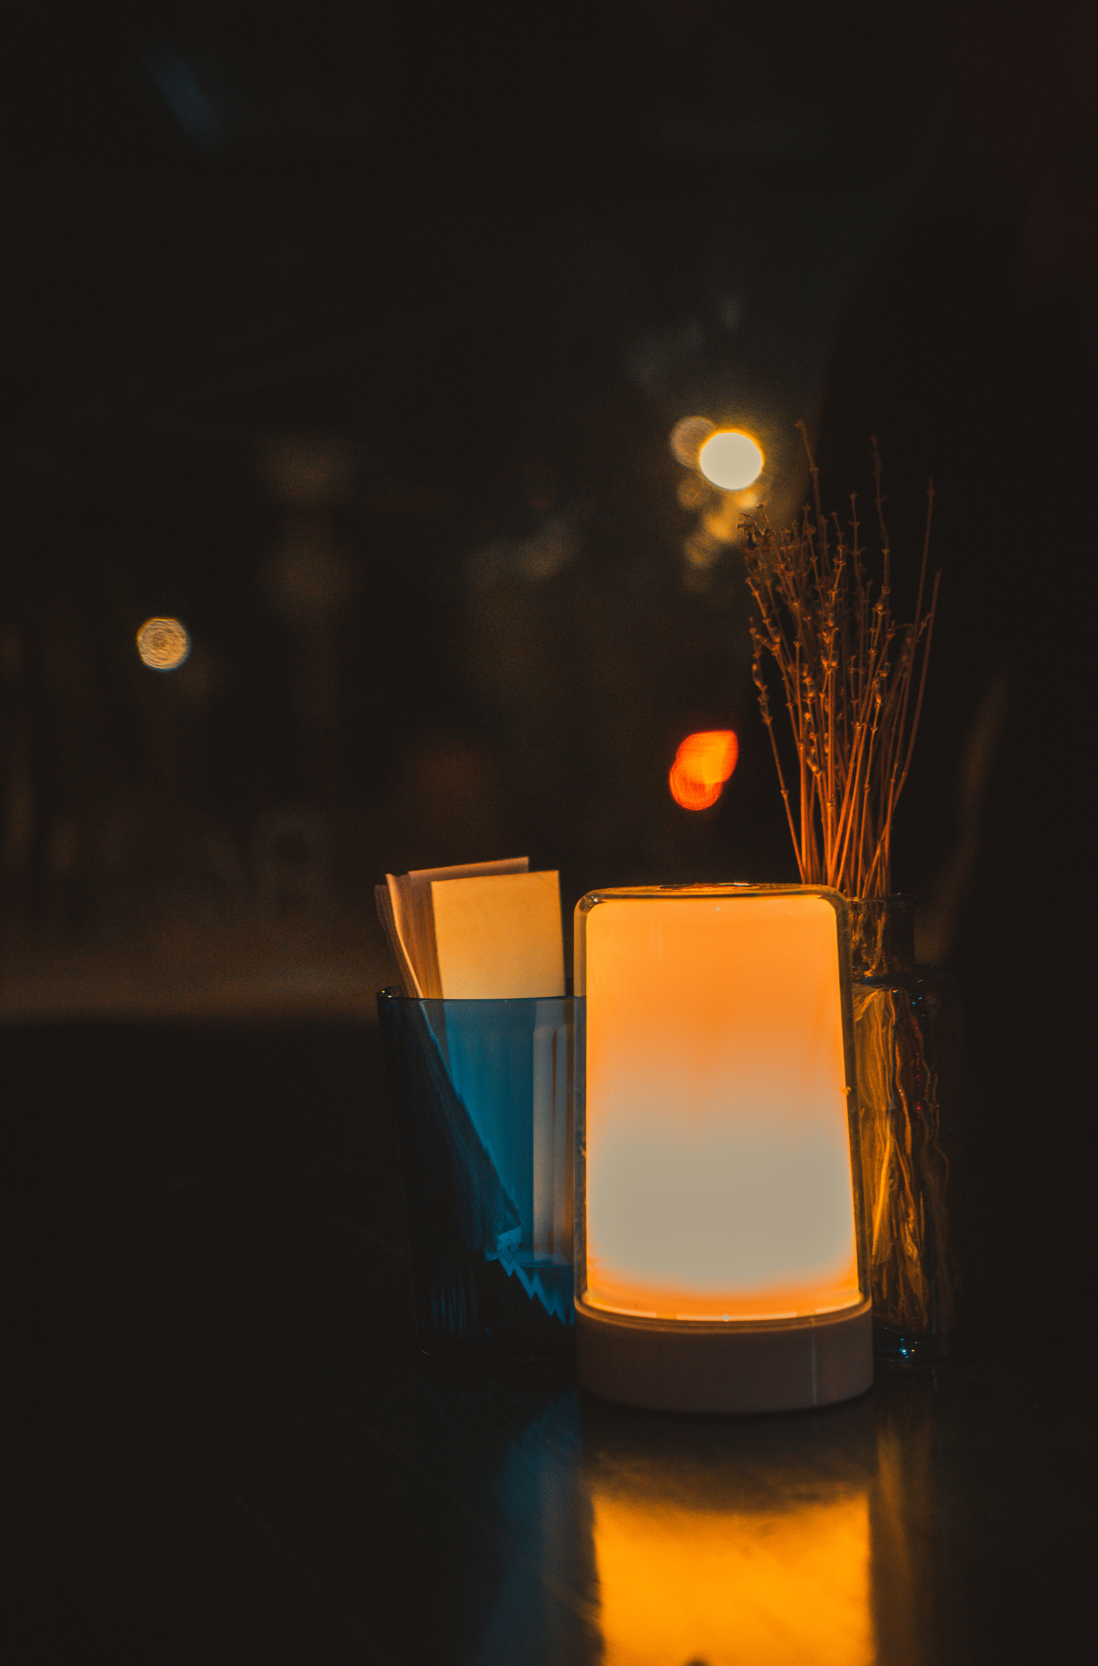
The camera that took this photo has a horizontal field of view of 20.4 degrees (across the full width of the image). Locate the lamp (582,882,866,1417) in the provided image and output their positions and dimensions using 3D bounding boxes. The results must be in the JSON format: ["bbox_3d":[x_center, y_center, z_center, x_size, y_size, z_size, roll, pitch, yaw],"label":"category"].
[{"bbox_3d":[0.057,0.102,1.028,0.100,0.167,0.100,-2,2,0],"label":"lamp"}]

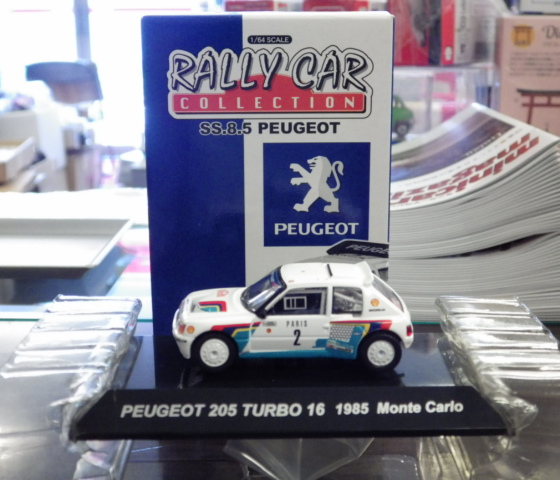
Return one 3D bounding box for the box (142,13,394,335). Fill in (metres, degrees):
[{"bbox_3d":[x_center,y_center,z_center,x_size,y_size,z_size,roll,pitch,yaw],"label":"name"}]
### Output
[{"bbox_3d":[-0.003,-0.015,0.274,0.067,0.101,0.037,0,15,0],"label":"box"}]

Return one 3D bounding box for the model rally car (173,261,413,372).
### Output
[{"bbox_3d":[0.003,0.018,0.231,0.060,0.021,0.026,-1,15,-1],"label":"model rally car"}]

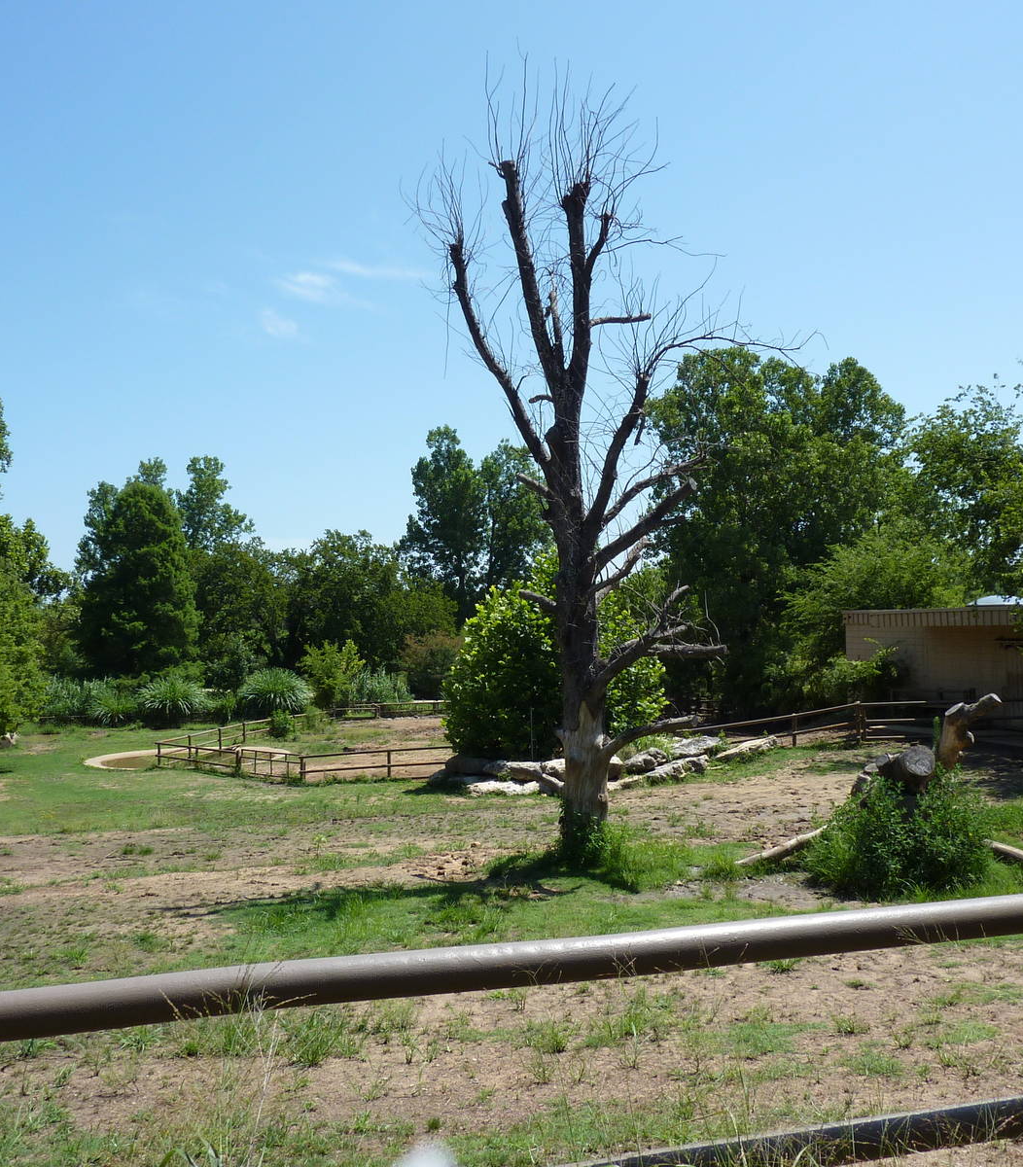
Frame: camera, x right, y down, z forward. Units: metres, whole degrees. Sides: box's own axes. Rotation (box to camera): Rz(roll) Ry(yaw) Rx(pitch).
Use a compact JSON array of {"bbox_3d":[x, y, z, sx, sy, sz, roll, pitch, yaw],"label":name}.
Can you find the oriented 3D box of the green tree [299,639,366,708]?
[{"bbox_3d":[-9.926,5.097,62.000,3.580,3.780,3.220,0,-3,0],"label":"green tree"}]

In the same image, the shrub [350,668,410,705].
[{"bbox_3d":[-7.640,6.069,66.000,3.430,2.330,2.740,0,-3,0],"label":"shrub"}]

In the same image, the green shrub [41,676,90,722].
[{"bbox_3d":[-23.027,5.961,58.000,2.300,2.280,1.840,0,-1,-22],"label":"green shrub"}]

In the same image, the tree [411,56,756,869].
[{"bbox_3d":[1.331,-2.011,18.500,5.400,12.760,4.590,0,-3,0],"label":"tree"}]

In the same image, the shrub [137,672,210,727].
[{"bbox_3d":[-17.411,5.992,58.000,3.650,2.860,3.290,0,-3,0],"label":"shrub"}]

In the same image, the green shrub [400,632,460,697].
[{"bbox_3d":[-4.916,5.261,71.000,3.950,4.560,3.360,0,-3,0],"label":"green shrub"}]

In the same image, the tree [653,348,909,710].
[{"bbox_3d":[11.287,-2.161,47.000,9.980,15.200,8.480,0,-3,0],"label":"tree"}]

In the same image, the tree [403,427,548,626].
[{"bbox_3d":[-2.488,-3.396,73.000,9.240,12.920,7.390,0,-1,-2],"label":"tree"}]

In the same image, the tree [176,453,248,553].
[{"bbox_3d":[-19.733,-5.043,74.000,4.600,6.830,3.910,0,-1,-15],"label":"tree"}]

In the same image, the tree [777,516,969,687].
[{"bbox_3d":[12.657,0.823,39.000,6.130,6.100,5.520,0,-3,0],"label":"tree"}]

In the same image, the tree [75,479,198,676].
[{"bbox_3d":[-21.025,0.034,63.000,6.330,11.490,5.700,0,-1,-18],"label":"tree"}]

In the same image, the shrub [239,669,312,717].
[{"bbox_3d":[-12.769,5.939,61.000,3.840,2.680,3.460,0,-3,0],"label":"shrub"}]

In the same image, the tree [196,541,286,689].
[{"bbox_3d":[-15.922,1.963,66.000,4.860,8.820,4.380,0,-1,-14],"label":"tree"}]

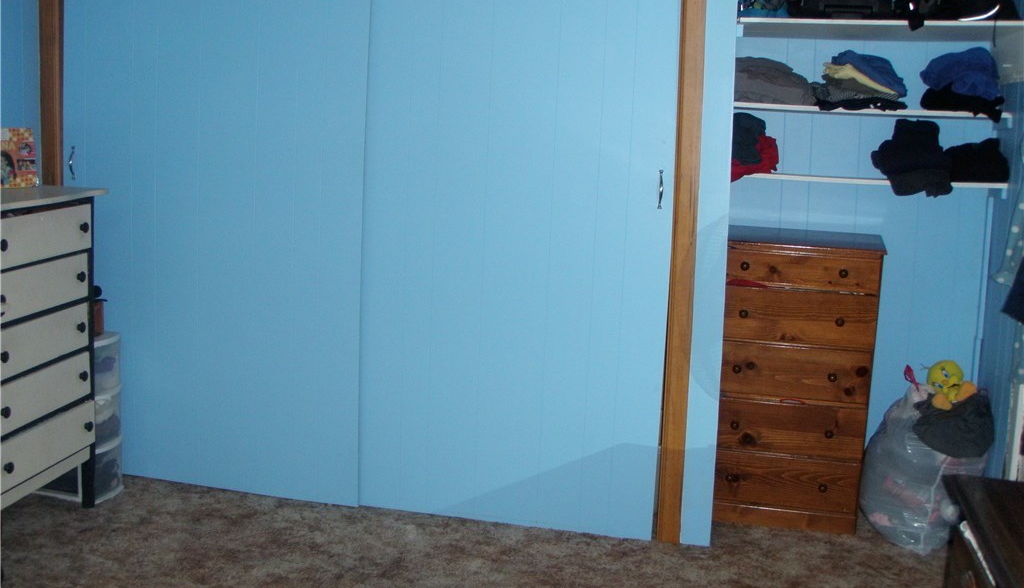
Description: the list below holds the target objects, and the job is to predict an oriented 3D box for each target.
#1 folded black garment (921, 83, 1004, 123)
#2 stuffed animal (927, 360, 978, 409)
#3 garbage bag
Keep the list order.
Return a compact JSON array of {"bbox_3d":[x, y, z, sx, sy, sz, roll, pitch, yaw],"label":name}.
[{"bbox_3d":[1.619,-0.686,4.042,0.290,0.140,0.250,4,10,13],"label":"folded black garment"},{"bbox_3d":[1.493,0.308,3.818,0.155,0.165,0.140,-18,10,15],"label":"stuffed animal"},{"bbox_3d":[1.426,0.572,3.869,0.430,0.550,0.420,4,10,13],"label":"garbage bag"}]

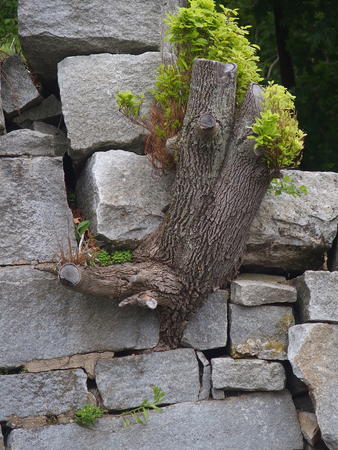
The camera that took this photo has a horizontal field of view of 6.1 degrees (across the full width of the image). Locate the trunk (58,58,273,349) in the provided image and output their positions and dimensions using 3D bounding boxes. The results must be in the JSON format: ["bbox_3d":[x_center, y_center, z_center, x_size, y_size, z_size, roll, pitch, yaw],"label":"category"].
[{"bbox_3d":[-0.014,-0.088,12.850,0.874,1.184,0.550,0,-3,0],"label":"trunk"}]

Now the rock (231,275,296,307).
[{"bbox_3d":[0.393,0.273,13.100,0.273,0.132,0.220,0,-3,0],"label":"rock"}]

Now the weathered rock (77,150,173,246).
[{"bbox_3d":[-0.177,-0.111,13.130,0.413,0.396,0.360,0,-3,0],"label":"weathered rock"}]

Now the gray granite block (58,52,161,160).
[{"bbox_3d":[-0.240,-0.495,13.150,0.438,0.446,0.360,0,-3,0],"label":"gray granite block"}]

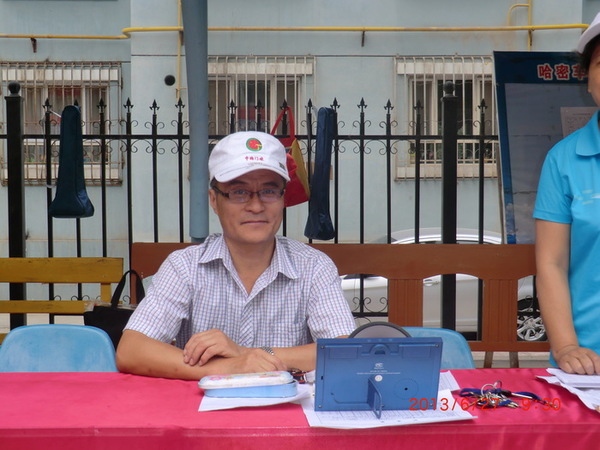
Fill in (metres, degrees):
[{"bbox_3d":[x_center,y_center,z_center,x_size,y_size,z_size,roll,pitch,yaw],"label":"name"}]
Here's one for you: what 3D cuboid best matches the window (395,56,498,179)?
[{"bbox_3d":[2.269,-1.571,14.000,1.740,1.790,0.250,0,2,0],"label":"window"}]

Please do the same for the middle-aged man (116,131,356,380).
[{"bbox_3d":[-0.150,0.410,2.330,0.570,1.290,0.660,0,2,-3],"label":"middle-aged man"}]

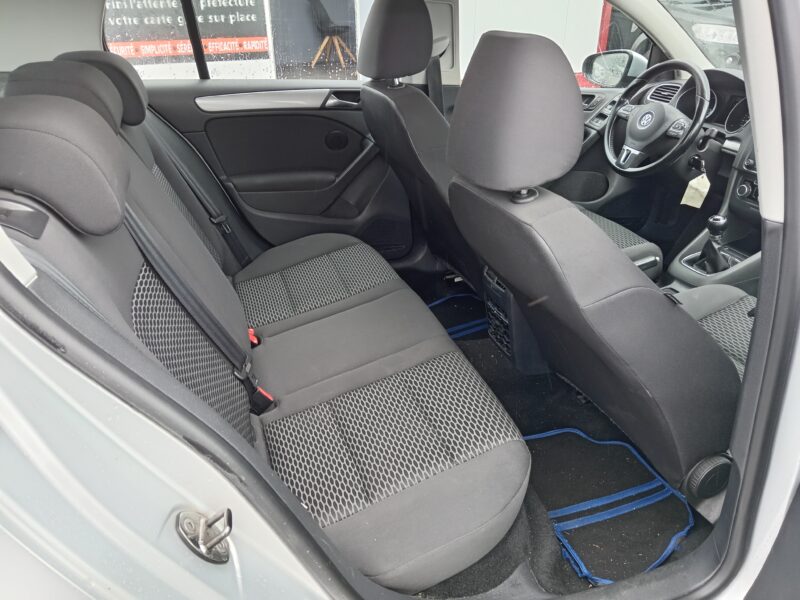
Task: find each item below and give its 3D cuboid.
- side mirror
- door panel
[{"bbox_3d":[0.873,-0.945,2.352,0.130,0.148,0.215,-22,35,-34],"label":"side mirror"},{"bbox_3d":[-0.360,-0.379,1.875,0.850,0.650,0.130,-10,30,-17],"label":"door panel"}]

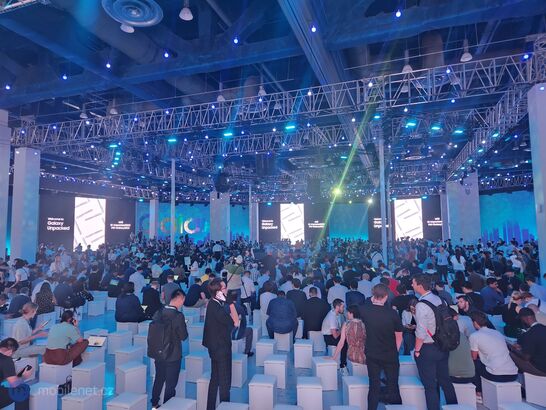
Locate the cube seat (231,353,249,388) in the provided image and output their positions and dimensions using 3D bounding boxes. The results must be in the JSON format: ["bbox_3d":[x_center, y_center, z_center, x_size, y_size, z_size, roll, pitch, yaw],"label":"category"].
[{"bbox_3d":[-0.633,2.836,6.216,0.341,0.425,0.340,-2,-5,10],"label":"cube seat"}]

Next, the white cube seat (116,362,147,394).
[{"bbox_3d":[-2.289,2.833,5.862,0.340,0.425,0.341,-5,-6,43],"label":"white cube seat"}]

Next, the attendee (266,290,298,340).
[{"bbox_3d":[0.212,2.359,7.451,0.630,1.170,0.820,-1,-5,4],"label":"attendee"}]

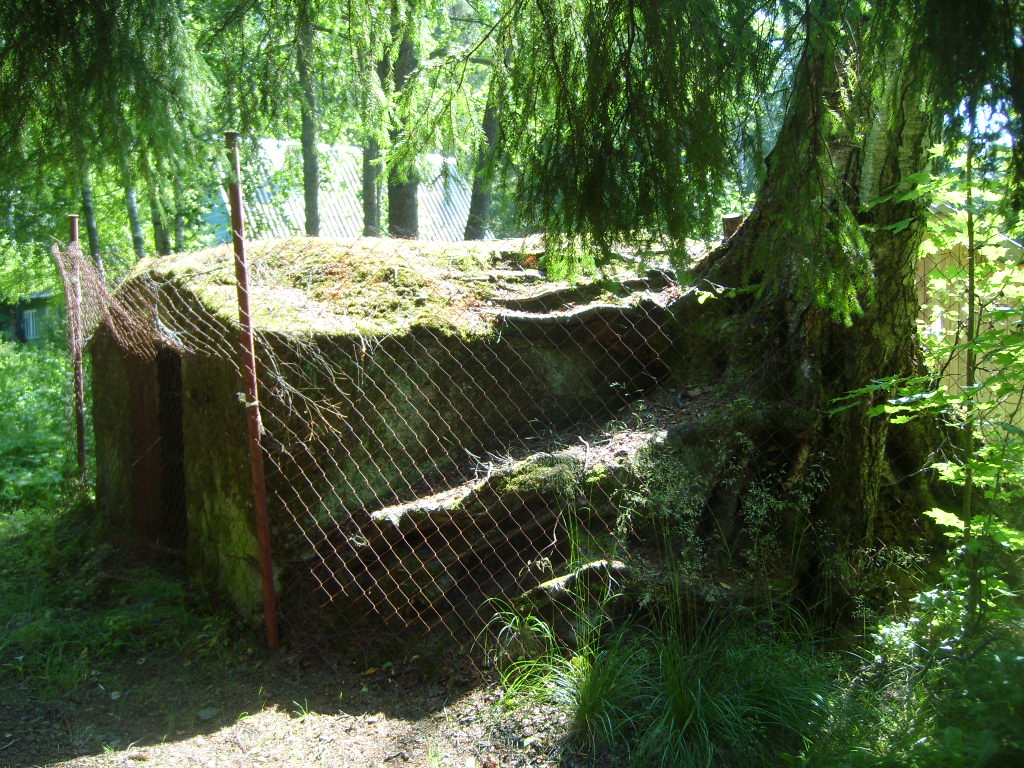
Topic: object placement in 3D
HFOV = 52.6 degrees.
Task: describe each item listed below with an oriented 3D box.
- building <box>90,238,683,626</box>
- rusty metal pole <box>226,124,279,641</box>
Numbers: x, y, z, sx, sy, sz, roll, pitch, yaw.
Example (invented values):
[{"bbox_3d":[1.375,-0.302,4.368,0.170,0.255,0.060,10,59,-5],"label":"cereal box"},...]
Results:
[{"bbox_3d":[-0.614,0.039,5.785,2.754,1.600,1.928,-5,7,-43],"label":"building"},{"bbox_3d":[-0.972,0.043,3.877,0.050,1.942,0.050,-3,4,0],"label":"rusty metal pole"}]

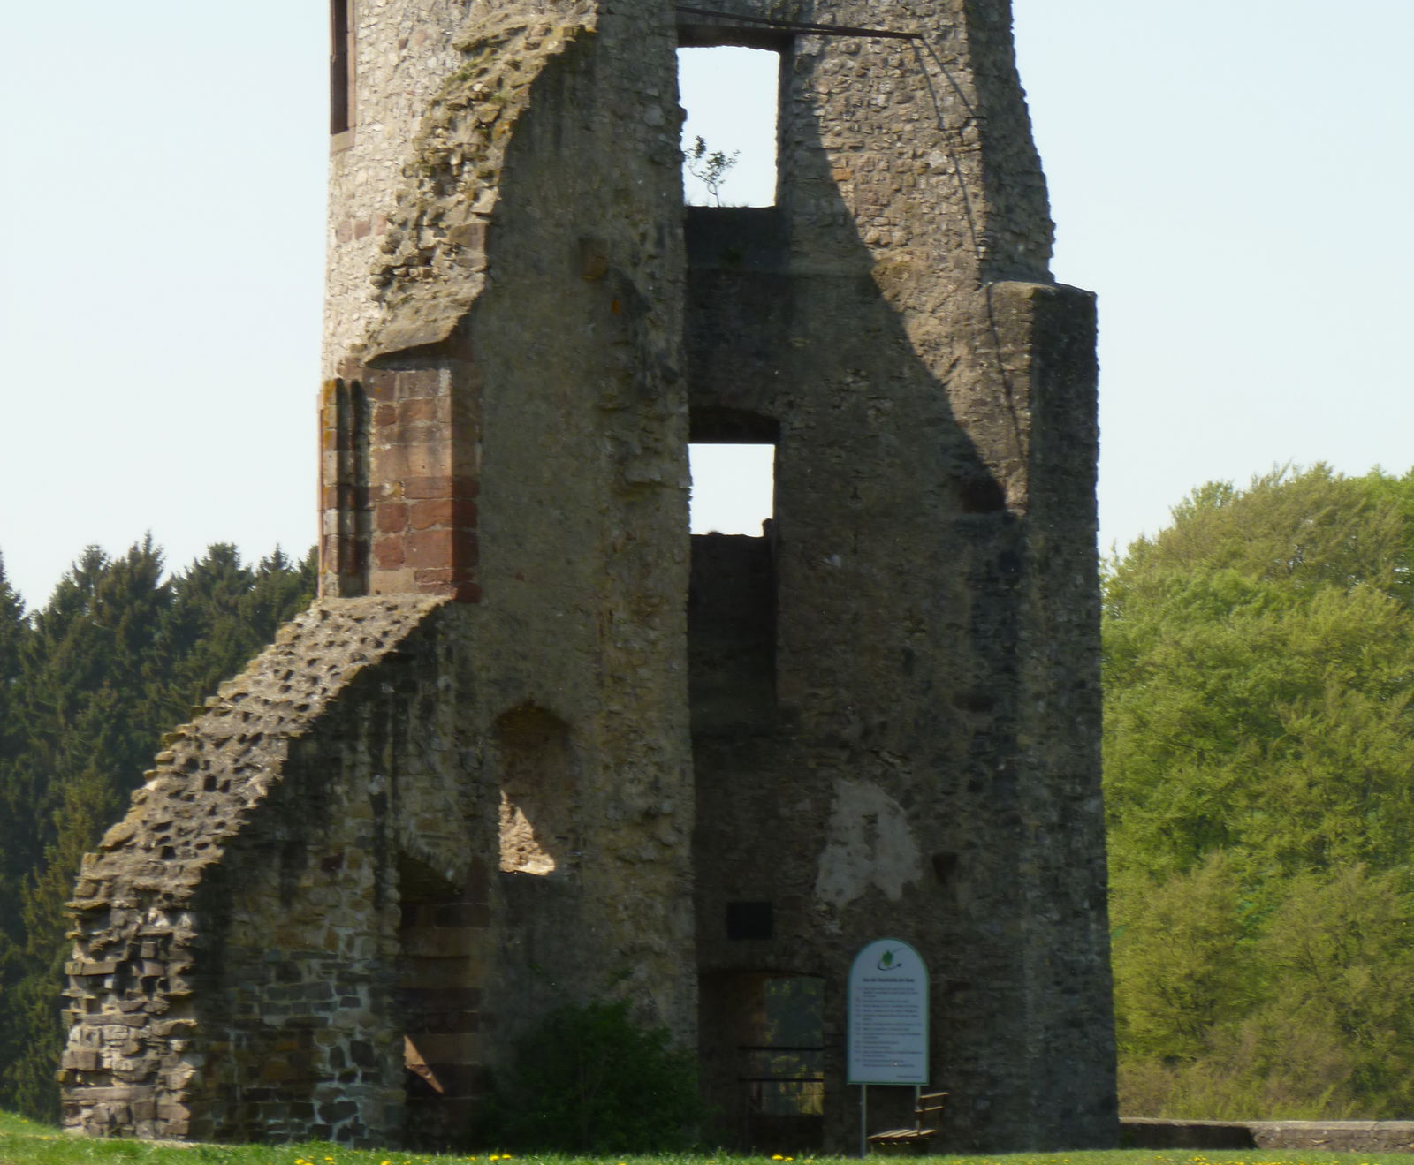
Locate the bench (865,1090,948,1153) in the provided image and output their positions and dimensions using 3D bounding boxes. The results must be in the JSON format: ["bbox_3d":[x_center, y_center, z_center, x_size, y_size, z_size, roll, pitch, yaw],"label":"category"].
[{"bbox_3d":[1.949,5.366,80.000,0.580,0.800,1.550,0,-2,9],"label":"bench"}]

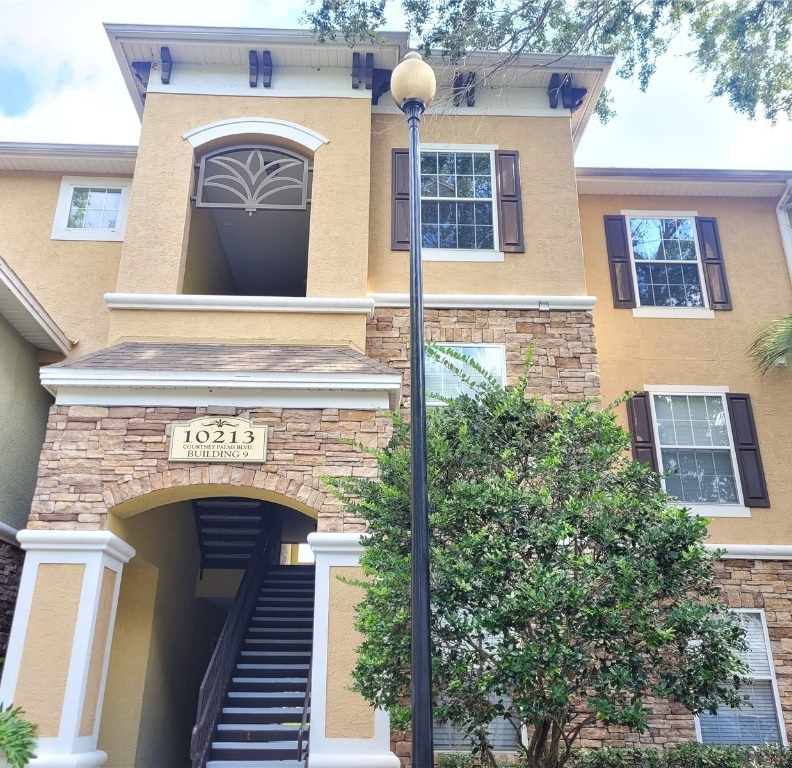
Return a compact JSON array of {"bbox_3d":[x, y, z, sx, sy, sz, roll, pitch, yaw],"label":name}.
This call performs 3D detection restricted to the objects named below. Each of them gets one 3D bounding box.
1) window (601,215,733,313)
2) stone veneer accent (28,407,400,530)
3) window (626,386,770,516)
[{"bbox_3d":[4.464,-1.965,12.727,1.918,2.028,0.130,1,-22,-1],"label":"window"},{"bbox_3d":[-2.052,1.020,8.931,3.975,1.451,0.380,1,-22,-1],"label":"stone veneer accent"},{"bbox_3d":[4.469,1.008,11.516,1.912,2.014,0.130,1,-22,-1],"label":"window"}]

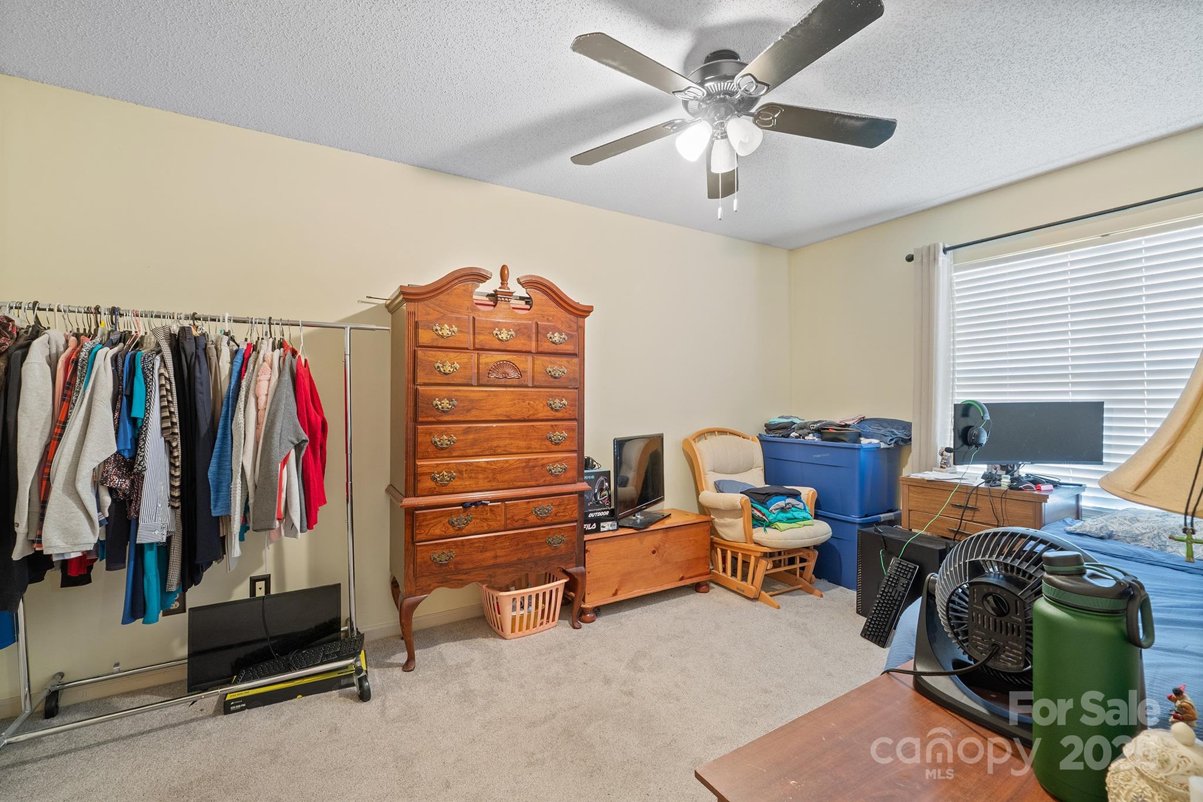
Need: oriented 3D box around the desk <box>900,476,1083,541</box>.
[{"bbox_3d":[2.034,0.812,2.633,0.510,0.785,0.635,0,0,-30],"label":"desk"}]

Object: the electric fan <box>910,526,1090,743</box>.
[{"bbox_3d":[0.591,0.323,0.711,0.170,0.280,0.268,0,0,-30],"label":"electric fan"}]

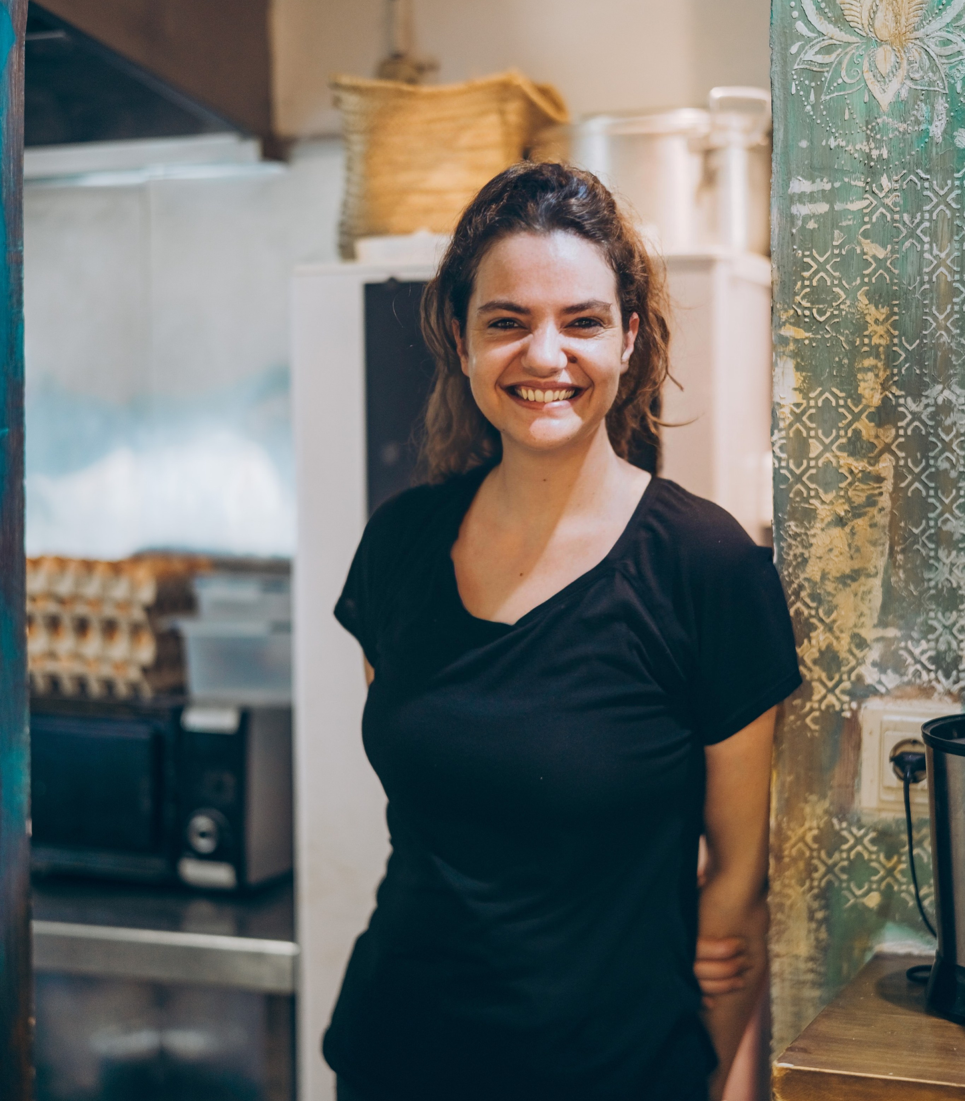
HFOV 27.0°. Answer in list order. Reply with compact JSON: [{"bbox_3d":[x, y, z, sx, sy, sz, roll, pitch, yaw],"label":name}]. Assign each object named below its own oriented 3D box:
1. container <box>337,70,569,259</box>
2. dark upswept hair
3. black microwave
[{"bbox_3d":[-0.033,-0.515,2.824,0.280,0.265,0.240,1,3,18],"label":"container"},{"bbox_3d":[0.054,-0.198,1.760,0.215,0.275,0.225,0,3,1],"label":"dark upswept hair"},{"bbox_3d":[-0.487,0.355,3.173,0.450,0.270,0.350,1,3,24],"label":"black microwave"}]

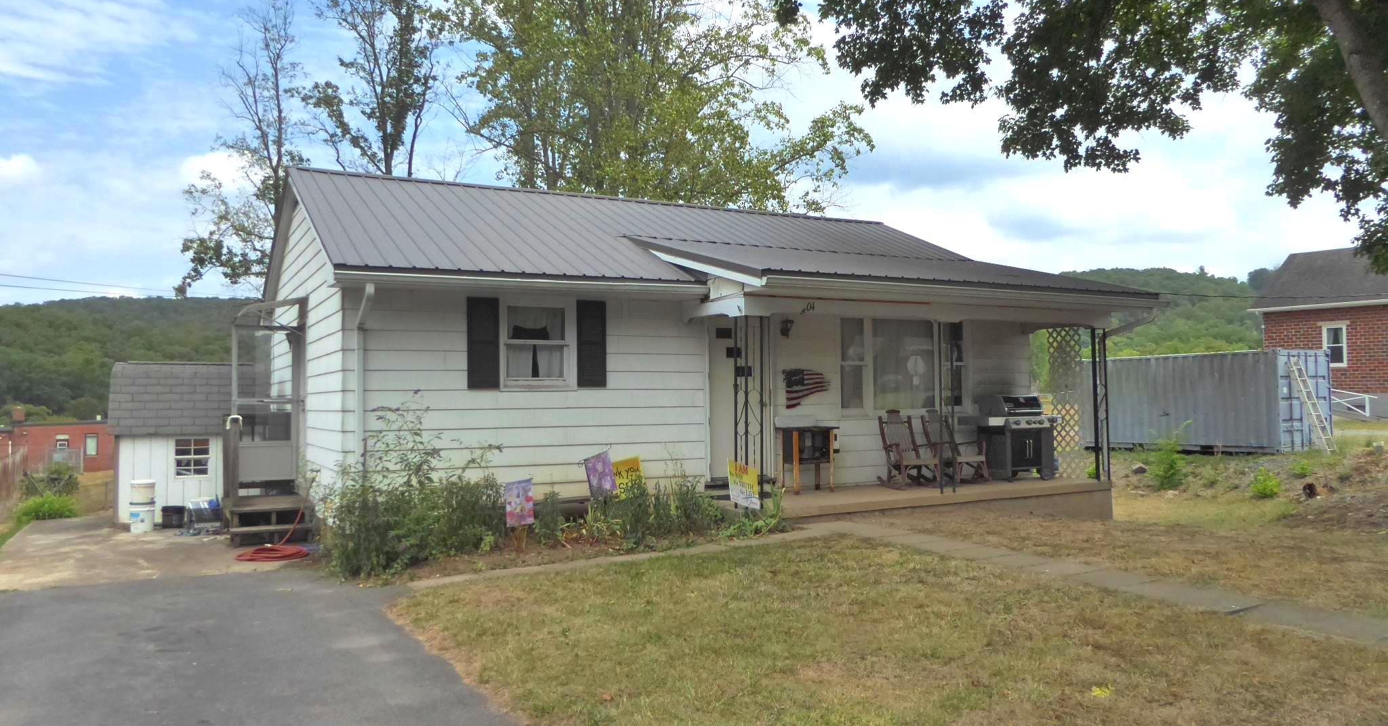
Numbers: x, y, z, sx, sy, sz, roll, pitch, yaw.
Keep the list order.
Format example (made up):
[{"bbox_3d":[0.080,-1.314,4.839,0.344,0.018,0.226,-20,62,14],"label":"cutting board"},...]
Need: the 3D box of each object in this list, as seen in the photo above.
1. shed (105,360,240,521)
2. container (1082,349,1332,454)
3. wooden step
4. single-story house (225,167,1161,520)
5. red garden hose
[{"bbox_3d":[-7.385,1.119,14.493,2.020,2.250,2.300,0,-2,-20],"label":"shed"},{"bbox_3d":[14.289,1.094,27.363,2.438,2.591,6.058,1,-3,-29],"label":"container"},{"bbox_3d":[-5.045,2.042,11.488,0.871,0.220,0.290,1,-3,-28],"label":"wooden step"},{"bbox_3d":[-0.724,-0.201,14.569,10.783,4.835,9.880,1,-3,-28],"label":"single-story house"},{"bbox_3d":[-4.722,1.906,10.769,0.850,0.430,1.050,1,-3,-28],"label":"red garden hose"}]

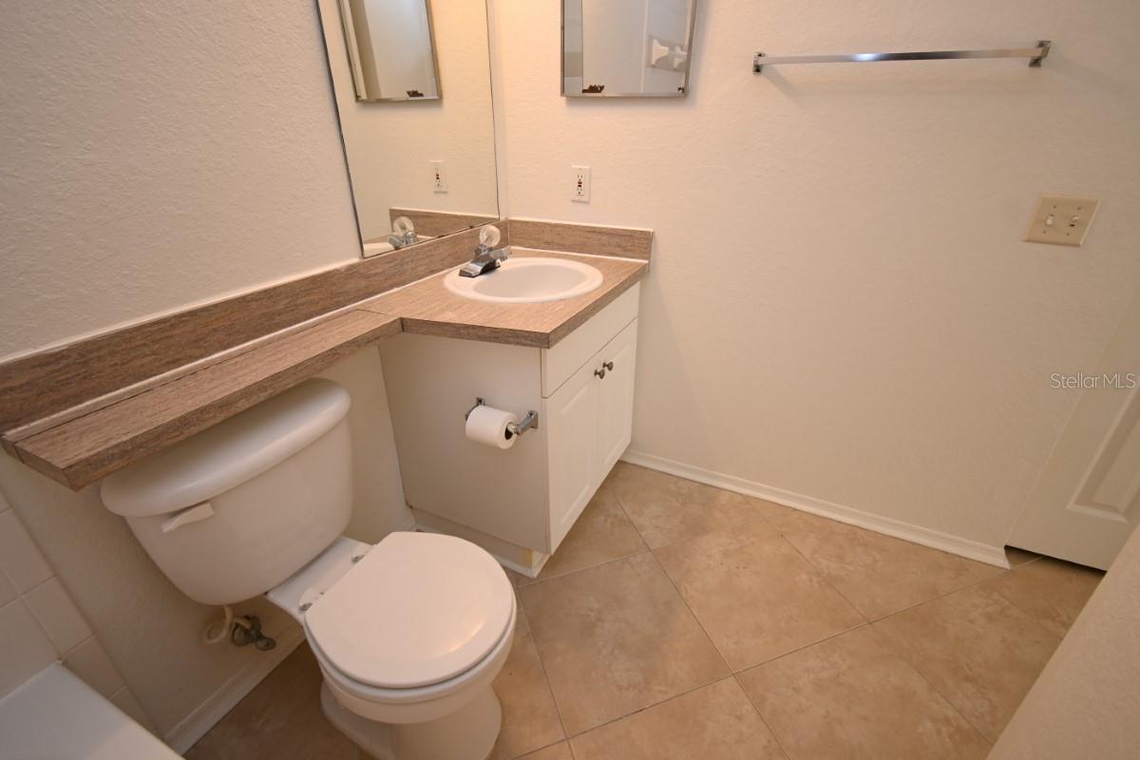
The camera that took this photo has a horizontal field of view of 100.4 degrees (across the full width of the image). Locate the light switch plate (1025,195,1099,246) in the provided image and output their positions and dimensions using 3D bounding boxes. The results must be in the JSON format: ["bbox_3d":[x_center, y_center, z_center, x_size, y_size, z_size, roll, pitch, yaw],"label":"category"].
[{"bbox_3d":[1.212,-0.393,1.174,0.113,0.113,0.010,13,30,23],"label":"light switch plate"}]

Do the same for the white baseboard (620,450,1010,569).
[{"bbox_3d":[0.829,0.454,1.831,1.375,0.075,0.013,13,30,23],"label":"white baseboard"}]

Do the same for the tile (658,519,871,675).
[{"bbox_3d":[0.583,0.658,1.531,0.464,0.010,0.464,-9,29,-17],"label":"tile"}]

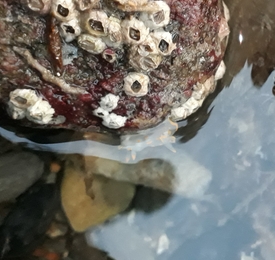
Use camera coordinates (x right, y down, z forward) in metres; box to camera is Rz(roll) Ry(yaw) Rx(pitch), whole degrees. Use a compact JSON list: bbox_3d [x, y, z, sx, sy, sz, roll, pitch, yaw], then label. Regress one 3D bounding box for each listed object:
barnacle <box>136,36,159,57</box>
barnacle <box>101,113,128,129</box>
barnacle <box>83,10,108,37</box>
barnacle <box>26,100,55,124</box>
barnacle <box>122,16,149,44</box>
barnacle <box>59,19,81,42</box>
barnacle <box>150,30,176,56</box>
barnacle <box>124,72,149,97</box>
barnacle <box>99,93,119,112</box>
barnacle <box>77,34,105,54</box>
[{"bbox_3d":[0.005,-0.040,0.127,0.010,0.010,0.006,0,17,3],"label":"barnacle"},{"bbox_3d":[-0.012,-0.005,0.137,0.011,0.011,0.006,0,37,0],"label":"barnacle"},{"bbox_3d":[-0.019,-0.049,0.124,0.012,0.012,0.008,0,14,3],"label":"barnacle"},{"bbox_3d":[-0.049,-0.009,0.136,0.013,0.013,0.008,0,30,10],"label":"barnacle"},{"bbox_3d":[-0.001,-0.046,0.125,0.012,0.012,0.007,0,12,3],"label":"barnacle"},{"bbox_3d":[-0.031,-0.046,0.125,0.010,0.010,0.007,0,17,9],"label":"barnacle"},{"bbox_3d":[0.012,-0.041,0.127,0.012,0.012,0.007,0,12,-6],"label":"barnacle"},{"bbox_3d":[0.000,-0.022,0.131,0.012,0.012,0.006,0,9,-3],"label":"barnacle"},{"bbox_3d":[-0.014,-0.014,0.134,0.010,0.010,0.005,0,24,0],"label":"barnacle"},{"bbox_3d":[-0.021,-0.040,0.126,0.011,0.011,0.007,0,24,13],"label":"barnacle"}]

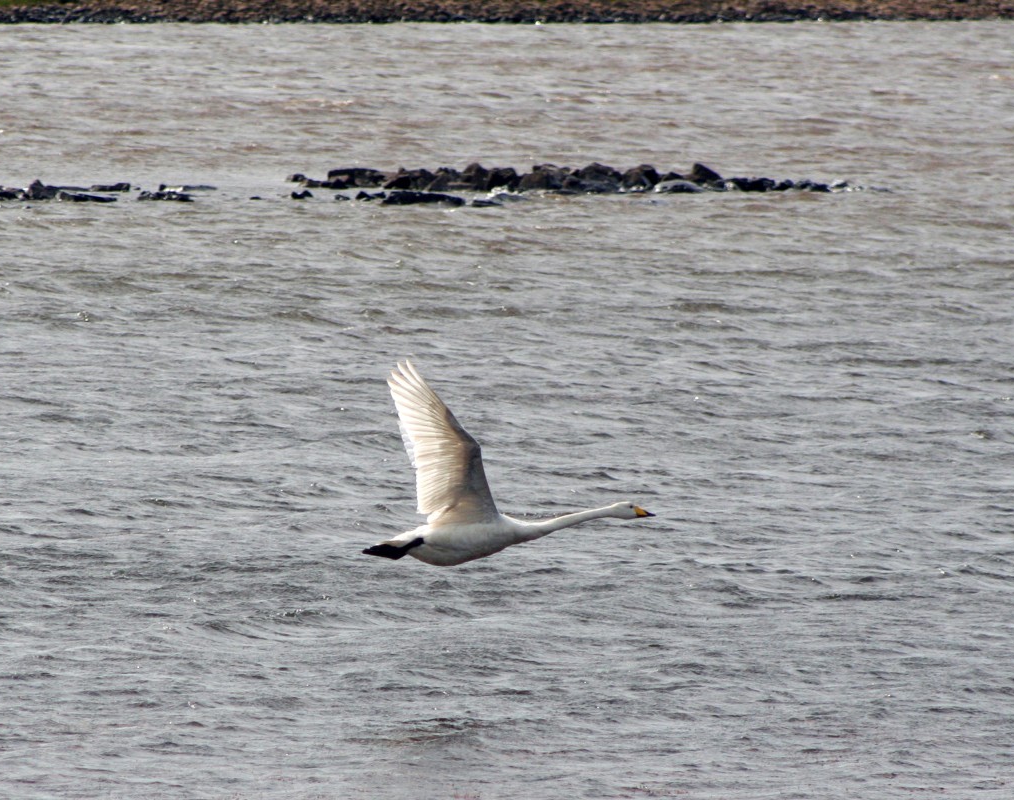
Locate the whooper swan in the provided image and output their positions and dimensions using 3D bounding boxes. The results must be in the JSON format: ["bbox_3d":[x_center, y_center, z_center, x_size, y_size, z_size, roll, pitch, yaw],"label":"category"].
[{"bbox_3d":[-0.020,0.288,61.000,1.470,1.040,1.100,-5,4,-4],"label":"whooper swan"}]

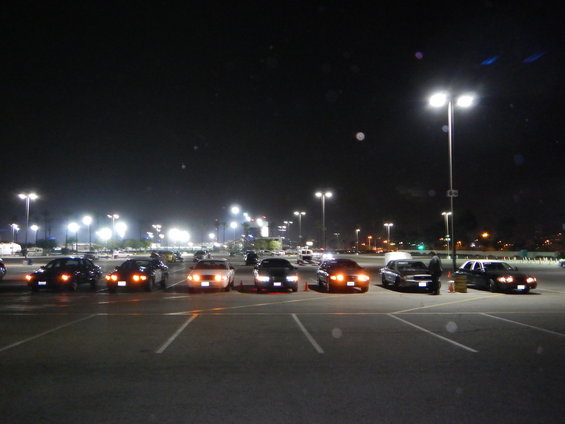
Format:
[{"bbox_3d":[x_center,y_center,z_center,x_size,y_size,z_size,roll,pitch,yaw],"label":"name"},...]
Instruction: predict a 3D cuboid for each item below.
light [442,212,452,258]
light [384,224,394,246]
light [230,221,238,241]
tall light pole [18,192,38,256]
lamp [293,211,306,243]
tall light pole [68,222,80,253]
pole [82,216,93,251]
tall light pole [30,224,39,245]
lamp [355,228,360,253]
[{"bbox_3d":[55.173,7.718,152.145,3.200,15.500,0.800,0,-5,-4],"label":"light"},{"bbox_3d":[48.912,12.848,208.643,3.200,15.500,0.800,0,-5,-4],"label":"light"},{"bbox_3d":[-20.917,12.293,199.768,2.600,15.000,0.900,0,-5,-4],"label":"light"},{"bbox_3d":[-59.859,3.602,106.809,3.300,15.500,0.800,0,-5,-4],"label":"tall light pole"},{"bbox_3d":[5.952,7.718,152.145,3.200,15.500,0.800,0,-5,-4],"label":"lamp"},{"bbox_3d":[-94.304,12.910,206.563,2.600,15.000,0.900,0,-5,-4],"label":"tall light pole"},{"bbox_3d":[-70.200,9.096,164.555,2.600,15.000,0.900,0,-5,-4],"label":"pole"},{"bbox_3d":[-119.263,14.133,220.030,2.600,15.000,0.900,0,-5,-4],"label":"tall light pole"},{"bbox_3d":[41.495,16.843,249.880,2.200,15.000,0.900,0,-5,-4],"label":"lamp"}]

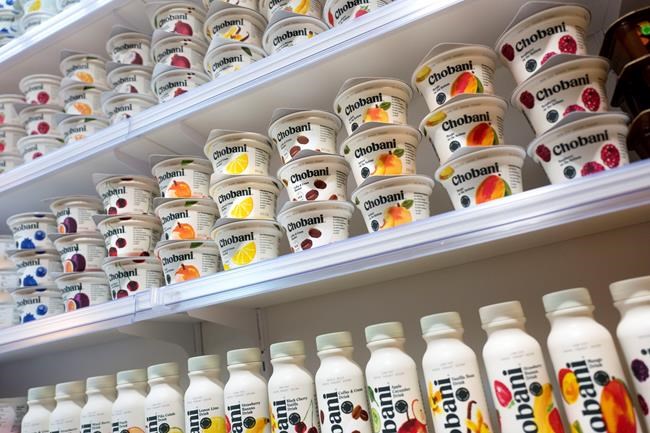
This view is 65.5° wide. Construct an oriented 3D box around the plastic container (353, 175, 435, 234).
[{"bbox_3d":[0.079,0.000,0.561,0.096,0.058,0.100,-7,-19,-2],"label":"plastic container"}]

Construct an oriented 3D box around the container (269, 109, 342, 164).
[{"bbox_3d":[-0.021,-0.085,0.645,0.097,0.058,0.097,-8,-16,-2],"label":"container"}]

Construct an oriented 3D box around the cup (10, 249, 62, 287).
[{"bbox_3d":[-0.461,0.096,0.826,0.097,0.058,0.097,-8,-16,-2],"label":"cup"}]

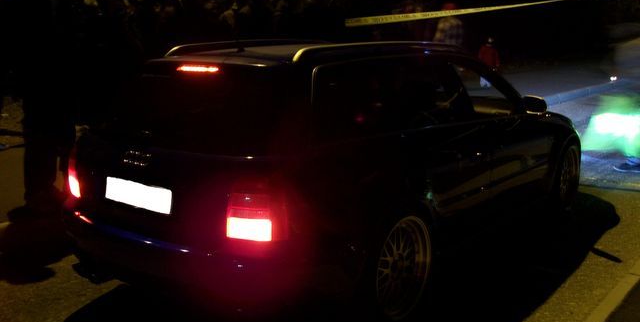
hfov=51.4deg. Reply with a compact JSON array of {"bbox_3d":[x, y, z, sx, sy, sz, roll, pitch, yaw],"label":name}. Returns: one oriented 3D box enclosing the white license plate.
[{"bbox_3d":[-0.847,0.157,3.079,0.510,0.110,0.020,8,5,39],"label":"white license plate"}]

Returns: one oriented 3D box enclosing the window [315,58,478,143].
[{"bbox_3d":[0.424,-0.340,3.458,0.090,0.400,1.420,-14,0,41],"label":"window"}]

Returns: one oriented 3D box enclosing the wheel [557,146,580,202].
[{"bbox_3d":[1.957,0.116,5.438,0.180,0.500,0.500,8,14,39],"label":"wheel"}]

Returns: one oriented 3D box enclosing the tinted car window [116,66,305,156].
[{"bbox_3d":[-0.646,-0.274,3.154,1.120,0.430,0.100,8,-24,39],"label":"tinted car window"}]

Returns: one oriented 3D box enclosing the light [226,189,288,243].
[{"bbox_3d":[-0.245,0.226,2.747,0.245,0.210,0.160,8,14,39],"label":"light"}]

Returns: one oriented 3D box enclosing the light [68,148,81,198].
[{"bbox_3d":[-1.296,0.074,3.597,0.245,0.210,0.160,8,14,39],"label":"light"}]

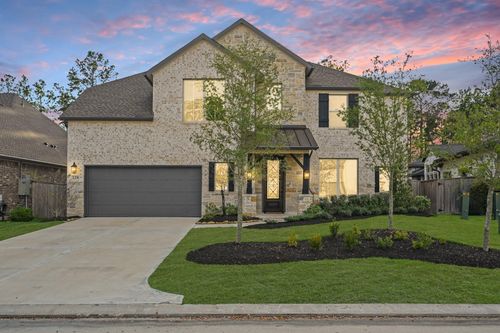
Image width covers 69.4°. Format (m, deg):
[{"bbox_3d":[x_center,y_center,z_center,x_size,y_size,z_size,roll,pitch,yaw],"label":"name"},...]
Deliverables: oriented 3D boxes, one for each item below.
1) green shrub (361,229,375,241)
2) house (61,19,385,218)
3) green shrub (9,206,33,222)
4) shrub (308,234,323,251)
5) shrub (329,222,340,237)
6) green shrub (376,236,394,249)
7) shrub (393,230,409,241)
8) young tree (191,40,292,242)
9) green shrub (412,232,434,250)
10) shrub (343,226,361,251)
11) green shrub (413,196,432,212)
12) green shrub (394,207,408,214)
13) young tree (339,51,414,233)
[{"bbox_3d":[3.157,1.827,9.700,0.376,0.322,0.360,0,-1,-2],"label":"green shrub"},{"bbox_3d":[-0.350,-2.250,21.200,15.200,8.700,13.000,0,0,-1],"label":"house"},{"bbox_3d":[-9.282,1.941,14.600,0.971,0.647,0.900,0,-1,-2],"label":"green shrub"},{"bbox_3d":[1.560,1.811,8.600,0.334,0.381,0.340,0,-1,-2],"label":"shrub"},{"bbox_3d":[2.388,1.777,10.200,0.339,0.418,0.330,0,-1,-2],"label":"shrub"},{"bbox_3d":[3.491,1.958,9.300,0.450,0.303,0.441,0,0,0],"label":"green shrub"},{"bbox_3d":[4.023,1.848,9.650,0.428,0.275,0.410,0,-1,-2],"label":"shrub"},{"bbox_3d":[-0.235,-0.693,10.000,2.741,5.484,2.684,0,0,0],"label":"young tree"},{"bbox_3d":[4.157,1.791,8.650,0.527,0.419,0.480,0,-1,-2],"label":"green shrub"},{"bbox_3d":[2.573,1.800,9.150,0.443,0.646,0.433,0,0,0],"label":"shrub"},{"bbox_3d":[7.744,1.716,16.300,0.788,0.708,0.772,0,0,0],"label":"green shrub"},{"bbox_3d":[6.589,1.914,15.700,0.591,0.341,0.591,0,0,0],"label":"green shrub"},{"bbox_3d":[4.168,-0.817,11.800,2.346,5.574,2.346,0,0,0],"label":"young tree"}]

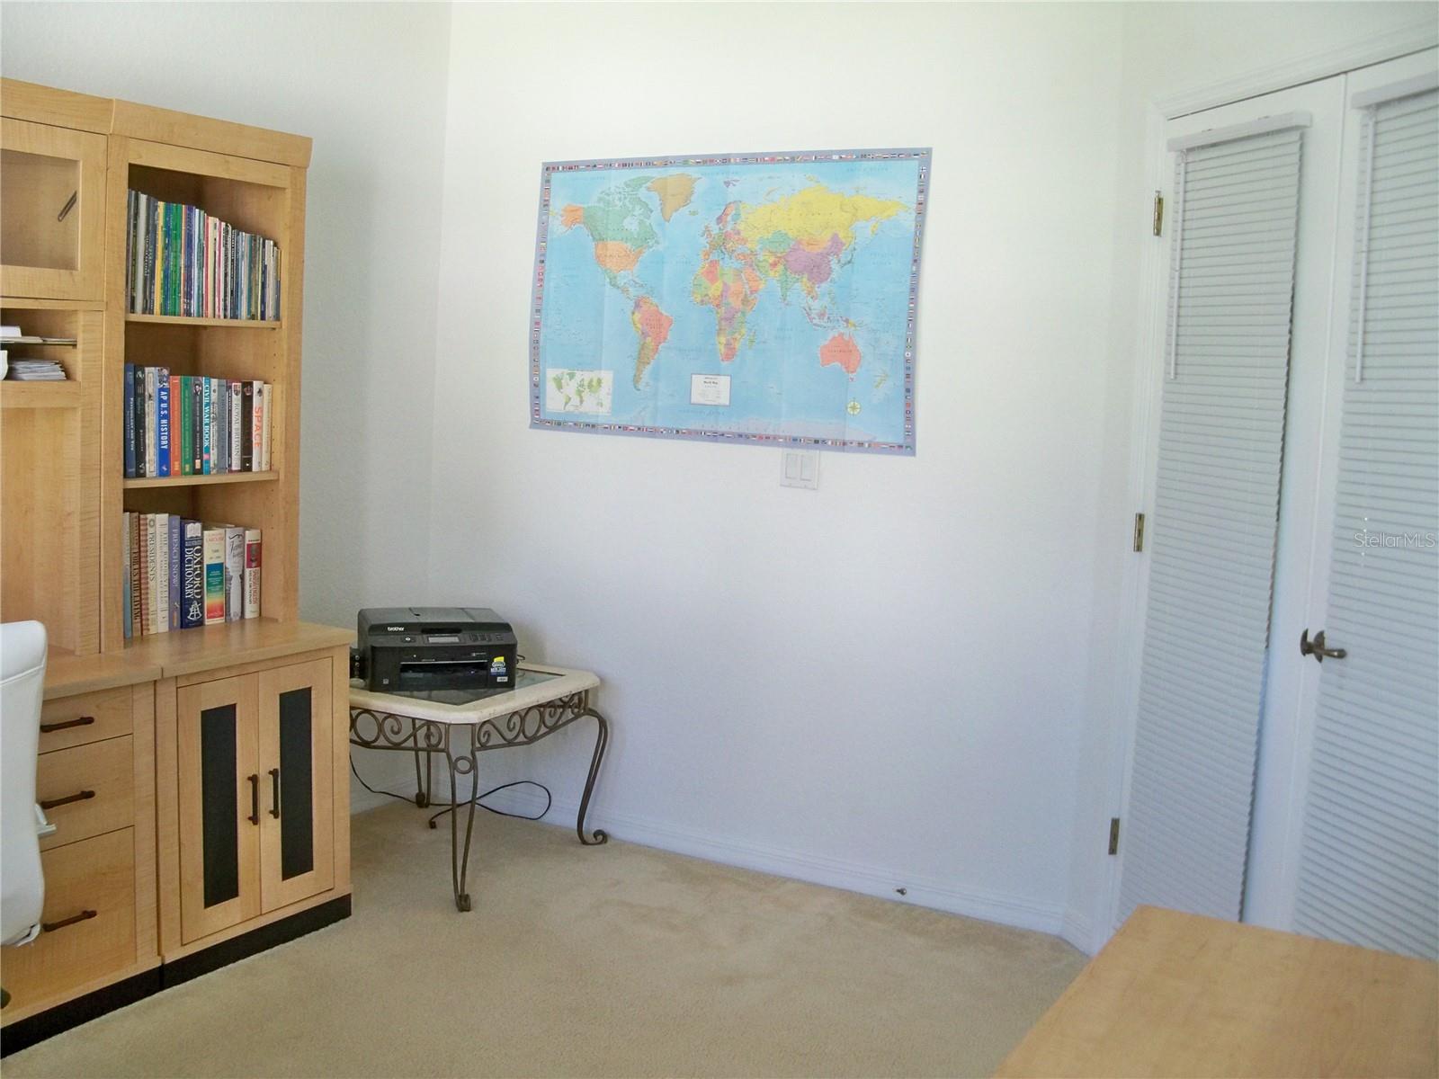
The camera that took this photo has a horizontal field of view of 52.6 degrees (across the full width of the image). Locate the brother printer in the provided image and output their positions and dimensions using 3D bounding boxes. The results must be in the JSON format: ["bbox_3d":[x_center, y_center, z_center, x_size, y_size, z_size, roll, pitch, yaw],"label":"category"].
[{"bbox_3d":[-0.810,0.307,4.145,0.405,0.175,0.375,0,6,-19],"label":"brother printer"}]

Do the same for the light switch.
[{"bbox_3d":[0.220,-0.196,3.991,0.116,0.116,0.010,6,7,29],"label":"light switch"}]

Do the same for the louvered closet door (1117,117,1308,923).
[{"bbox_3d":[1.048,0.050,3.101,0.050,1.860,0.530,1,6,-16],"label":"louvered closet door"}]

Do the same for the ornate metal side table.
[{"bbox_3d":[-0.789,0.644,4.174,0.720,0.535,0.720,6,7,29],"label":"ornate metal side table"}]

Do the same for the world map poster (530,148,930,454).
[{"bbox_3d":[-0.012,-0.676,4.082,1.260,0.808,0.010,6,7,29],"label":"world map poster"}]

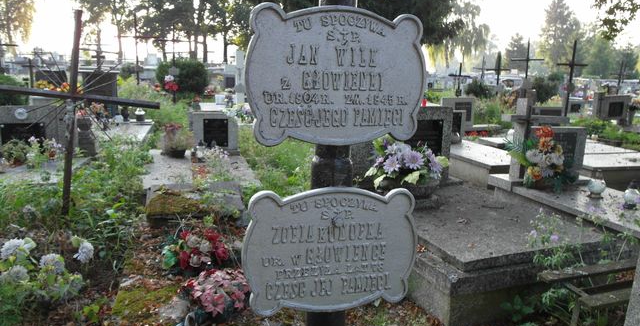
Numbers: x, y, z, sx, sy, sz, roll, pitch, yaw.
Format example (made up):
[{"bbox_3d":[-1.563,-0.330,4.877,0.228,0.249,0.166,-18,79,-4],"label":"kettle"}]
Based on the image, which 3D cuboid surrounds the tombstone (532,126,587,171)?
[{"bbox_3d":[2.030,-0.086,3.800,0.530,0.430,0.130,-4,13,-18],"label":"tombstone"}]

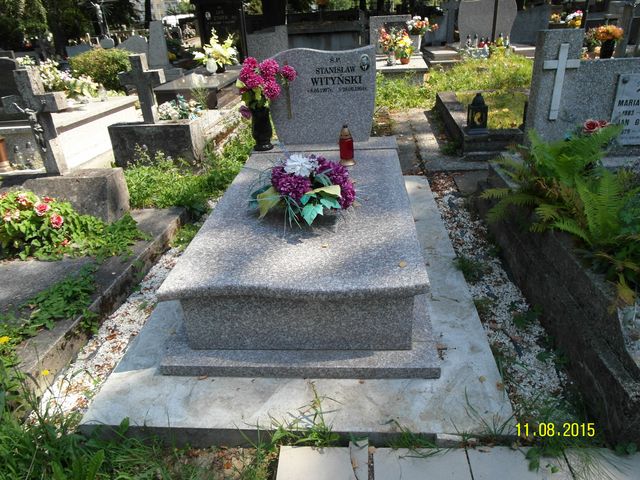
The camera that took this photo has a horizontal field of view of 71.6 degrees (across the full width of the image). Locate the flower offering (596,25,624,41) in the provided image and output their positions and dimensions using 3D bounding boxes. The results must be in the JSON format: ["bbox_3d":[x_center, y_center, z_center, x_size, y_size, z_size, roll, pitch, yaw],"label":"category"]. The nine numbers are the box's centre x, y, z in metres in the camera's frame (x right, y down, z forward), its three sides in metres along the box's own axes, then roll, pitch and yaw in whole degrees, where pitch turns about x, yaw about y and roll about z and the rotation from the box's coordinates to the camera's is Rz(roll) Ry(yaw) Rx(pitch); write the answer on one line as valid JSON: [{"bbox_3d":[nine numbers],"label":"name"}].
[{"bbox_3d":[3.778,-2.706,5.800,0.370,0.220,0.310,-1,29,6],"label":"flower offering"}]

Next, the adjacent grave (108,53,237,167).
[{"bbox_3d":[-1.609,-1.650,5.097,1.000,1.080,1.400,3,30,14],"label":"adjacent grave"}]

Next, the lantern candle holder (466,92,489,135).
[{"bbox_3d":[1.474,-1.182,4.142,0.180,0.360,0.180,-1,29,6],"label":"lantern candle holder"}]

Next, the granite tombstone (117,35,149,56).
[{"bbox_3d":[-4.057,-4.187,9.600,0.700,0.850,0.250,-1,29,6],"label":"granite tombstone"}]

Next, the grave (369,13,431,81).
[{"bbox_3d":[1.202,-2.957,7.047,0.950,1.080,1.600,-1,29,6],"label":"grave"}]

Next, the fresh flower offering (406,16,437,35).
[{"bbox_3d":[1.694,-3.571,7.403,0.440,0.270,0.340,-1,29,6],"label":"fresh flower offering"}]

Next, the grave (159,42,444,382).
[{"bbox_3d":[-0.051,-0.393,2.474,1.163,1.069,2.035,-1,29,6],"label":"grave"}]

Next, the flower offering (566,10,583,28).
[{"bbox_3d":[4.713,-4.075,8.200,0.280,0.280,0.260,-1,29,6],"label":"flower offering"}]

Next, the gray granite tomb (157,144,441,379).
[{"bbox_3d":[-0.029,-0.090,2.610,1.163,0.406,1.980,-1,29,6],"label":"gray granite tomb"}]

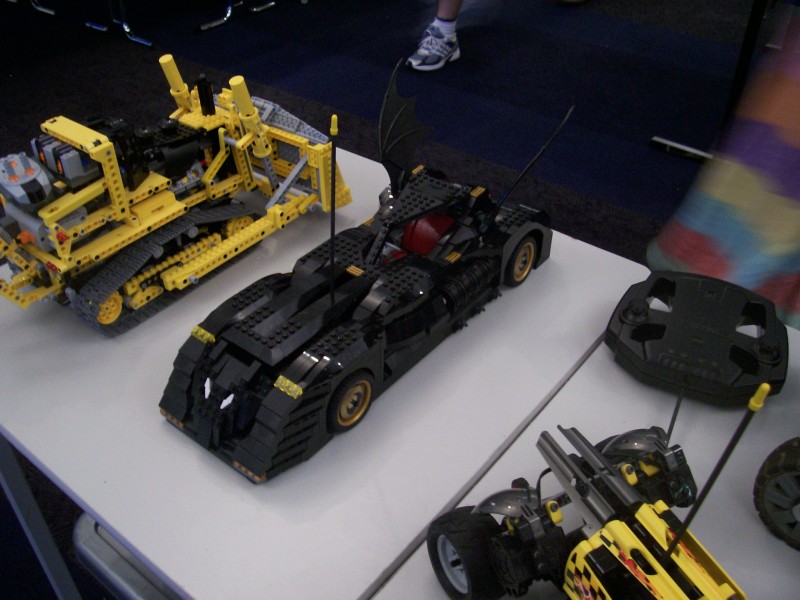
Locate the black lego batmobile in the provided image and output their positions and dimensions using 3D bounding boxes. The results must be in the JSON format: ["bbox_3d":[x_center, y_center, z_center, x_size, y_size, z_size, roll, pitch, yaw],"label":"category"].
[{"bbox_3d":[-0.024,-0.053,0.739,0.185,0.202,0.438,26,44,29],"label":"black lego batmobile"}]

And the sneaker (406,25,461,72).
[{"bbox_3d":[0.143,-1.072,3.314,0.280,0.130,0.105,-29,46,-32],"label":"sneaker"}]

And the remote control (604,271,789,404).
[{"bbox_3d":[0.291,0.032,0.761,0.163,0.045,0.162,17,40,20],"label":"remote control"}]

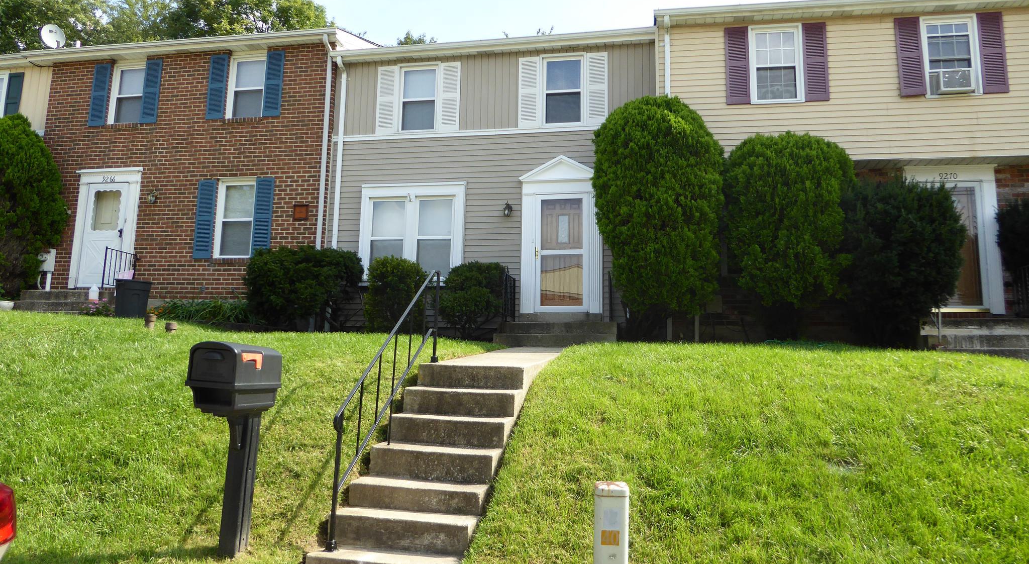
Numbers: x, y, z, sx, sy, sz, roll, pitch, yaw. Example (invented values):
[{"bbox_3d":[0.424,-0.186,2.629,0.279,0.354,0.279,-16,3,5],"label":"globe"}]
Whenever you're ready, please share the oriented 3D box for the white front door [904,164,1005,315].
[{"bbox_3d":[6.930,-0.686,11.677,1.350,2.398,0.150,-1,-8,10],"label":"white front door"}]

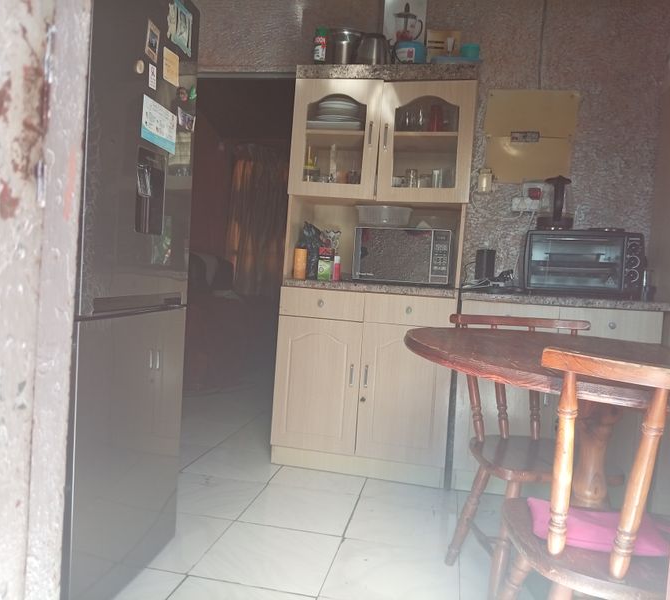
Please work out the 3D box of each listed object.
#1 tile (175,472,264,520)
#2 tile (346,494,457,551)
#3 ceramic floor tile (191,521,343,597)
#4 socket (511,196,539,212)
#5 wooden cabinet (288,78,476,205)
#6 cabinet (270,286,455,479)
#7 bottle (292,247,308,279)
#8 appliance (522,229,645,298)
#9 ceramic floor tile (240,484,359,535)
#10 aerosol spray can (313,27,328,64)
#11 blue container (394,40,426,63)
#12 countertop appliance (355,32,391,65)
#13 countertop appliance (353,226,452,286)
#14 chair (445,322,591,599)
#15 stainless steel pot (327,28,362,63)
[{"bbox_3d":[-0.527,0.803,2.378,0.406,0.010,0.406,4,2,11],"label":"tile"},{"bbox_3d":[0.268,0.859,2.223,0.406,0.010,0.406,4,2,11],"label":"tile"},{"bbox_3d":[-0.207,0.834,1.881,0.400,0.010,0.400,4,2,11],"label":"ceramic floor tile"},{"bbox_3d":[0.953,-0.479,2.891,0.126,0.068,0.042,4,2,11],"label":"socket"},{"bbox_3d":[0.243,-0.731,2.813,0.824,0.533,0.428,4,2,11],"label":"wooden cabinet"},{"bbox_3d":[0.163,0.388,2.882,0.811,0.860,0.465,4,2,11],"label":"cabinet"},{"bbox_3d":[-0.169,-0.176,2.806,0.064,0.156,0.064,4,2,0],"label":"bottle"},{"bbox_3d":[1.121,-0.164,2.694,0.481,0.298,0.335,4,2,11],"label":"appliance"},{"bbox_3d":[-0.130,0.824,2.273,0.400,0.010,0.400,4,2,11],"label":"ceramic floor tile"},{"bbox_3d":[-0.070,-1.191,2.763,0.059,0.223,0.060,4,2,0],"label":"aerosol spray can"},{"bbox_3d":[0.357,-1.133,2.749,0.149,0.131,0.149,4,2,11],"label":"blue container"},{"bbox_3d":[0.185,-1.155,2.731,0.172,0.186,0.140,4,2,11],"label":"countertop appliance"},{"bbox_3d":[0.344,-0.202,2.855,0.440,0.257,0.350,4,2,11],"label":"countertop appliance"},{"bbox_3d":[0.630,0.473,1.802,0.480,0.825,0.450,3,2,-7],"label":"chair"},{"bbox_3d":[0.051,-1.180,2.787,0.163,0.214,0.163,4,2,11],"label":"stainless steel pot"}]

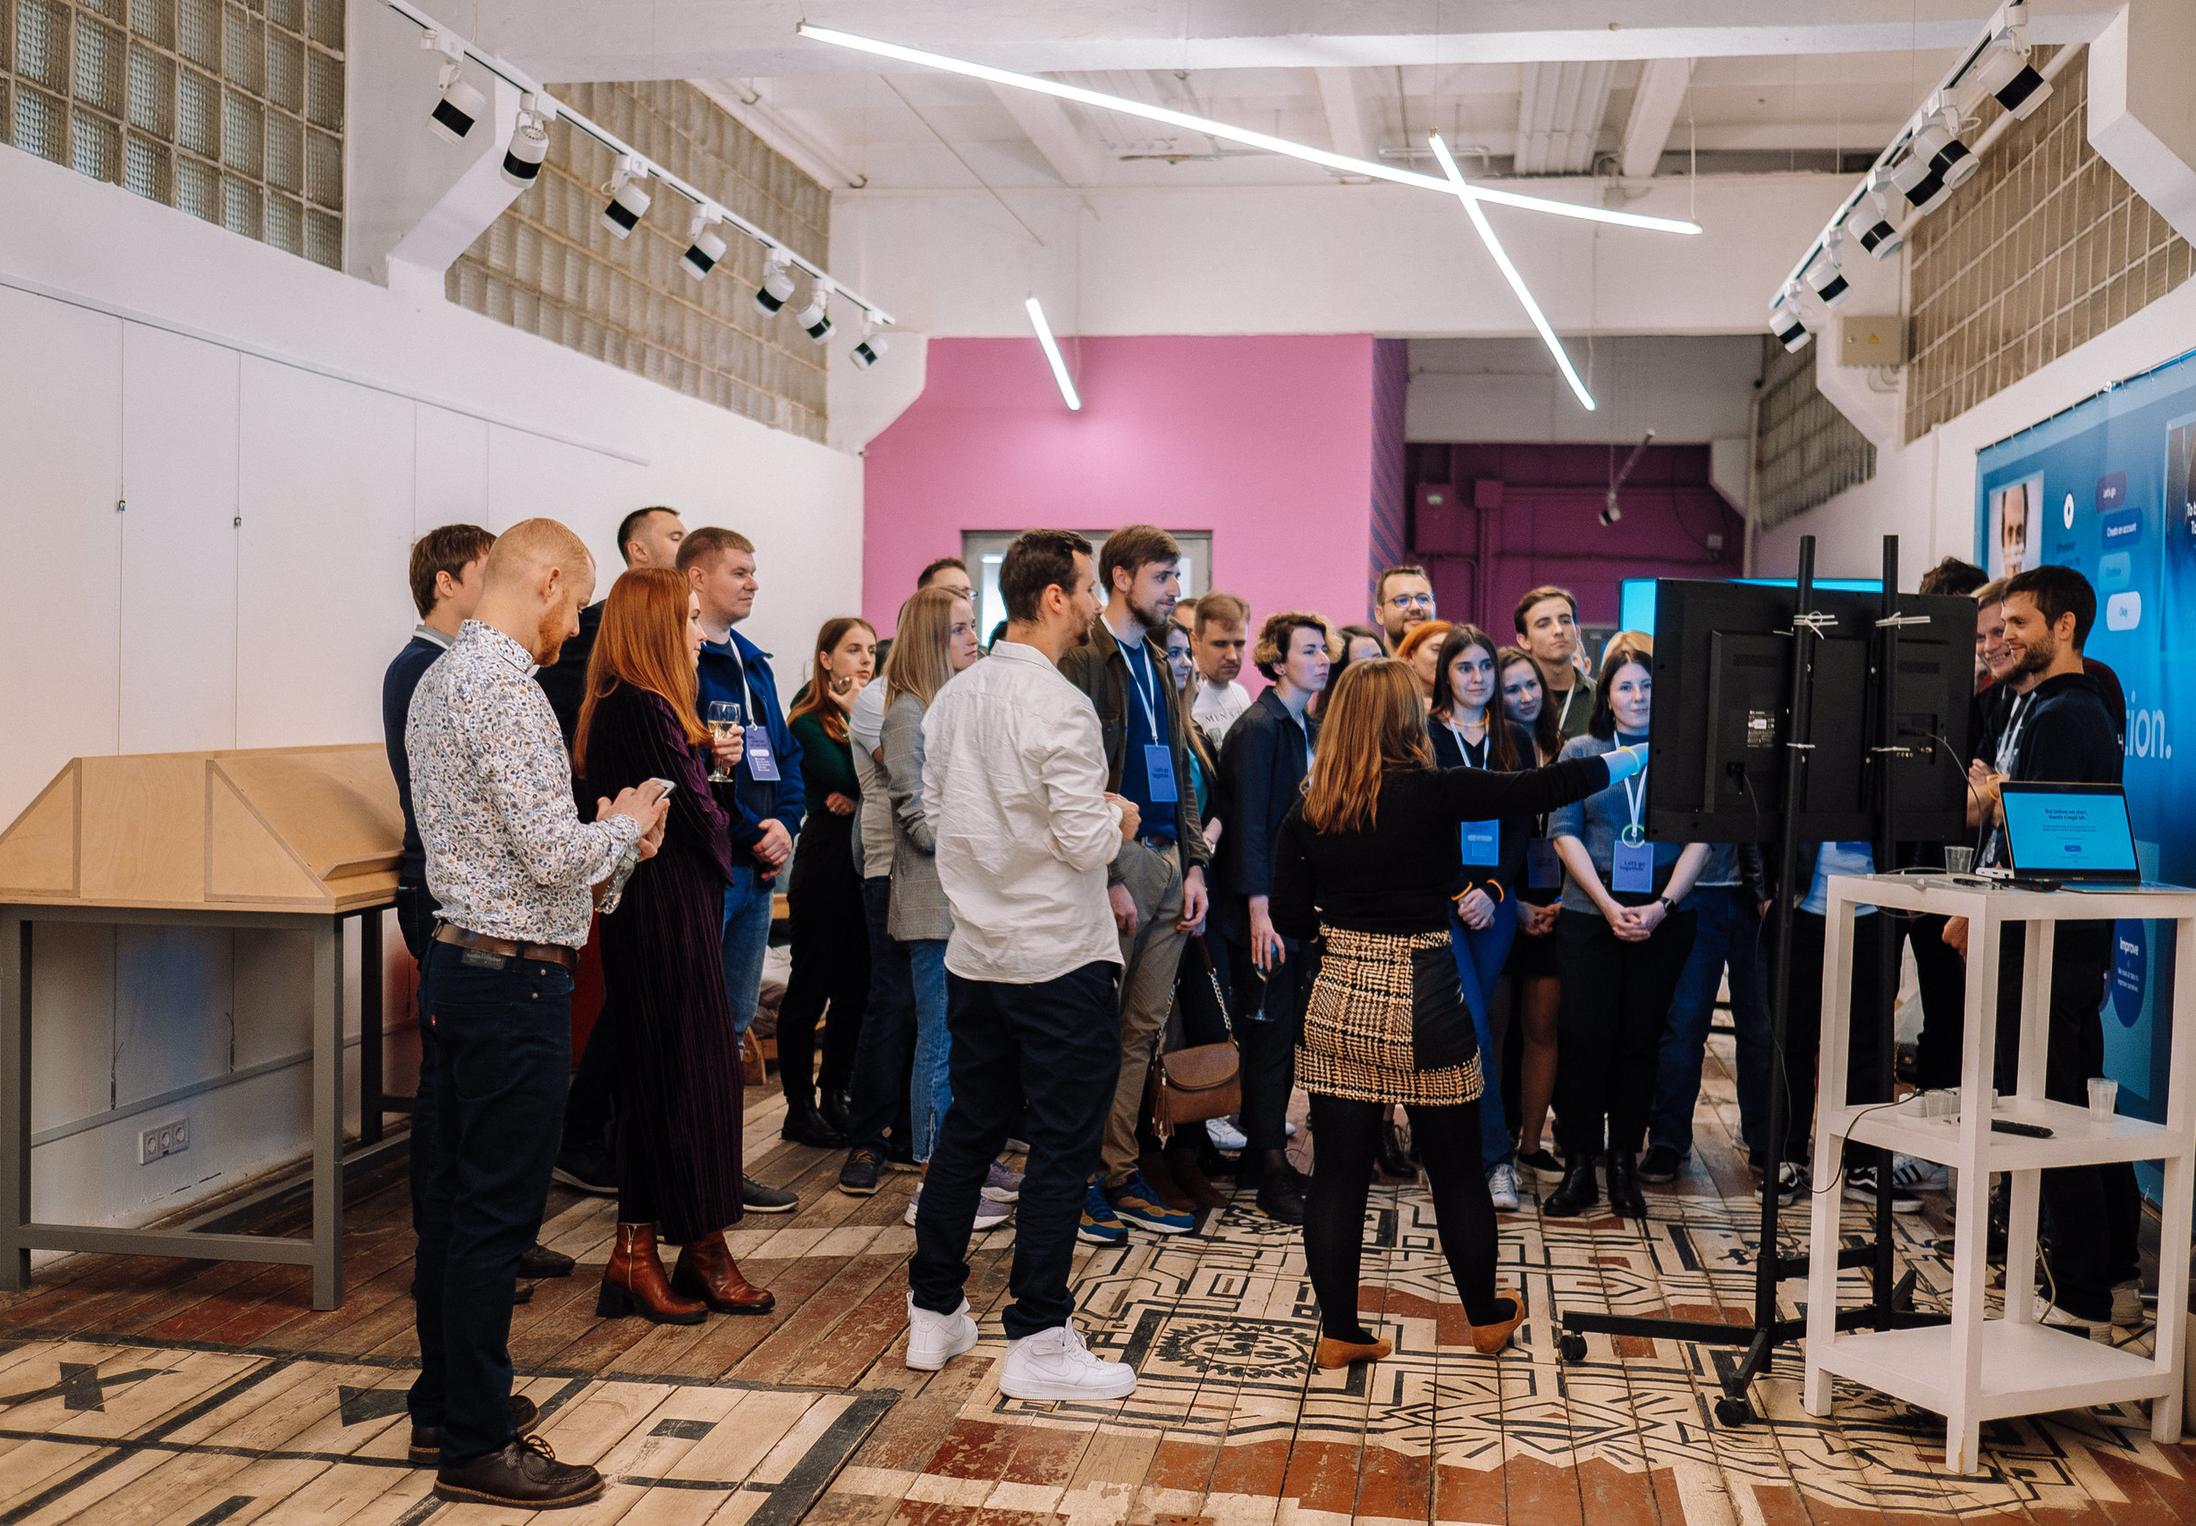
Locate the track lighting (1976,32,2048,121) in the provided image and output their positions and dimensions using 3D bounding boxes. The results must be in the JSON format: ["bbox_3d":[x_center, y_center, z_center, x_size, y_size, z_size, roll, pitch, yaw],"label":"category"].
[{"bbox_3d":[1.926,-1.446,4.690,0.150,0.180,0.100,2,2,9],"label":"track lighting"}]

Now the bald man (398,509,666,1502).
[{"bbox_3d":[-1.046,0.442,4.168,0.490,1.770,0.490,0,2,-24],"label":"bald man"}]

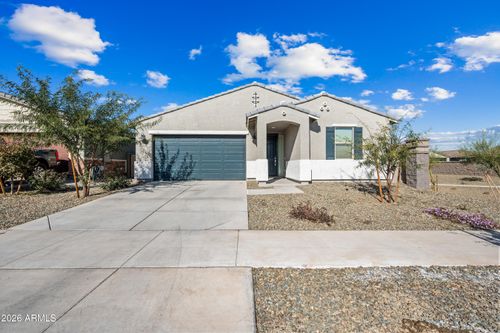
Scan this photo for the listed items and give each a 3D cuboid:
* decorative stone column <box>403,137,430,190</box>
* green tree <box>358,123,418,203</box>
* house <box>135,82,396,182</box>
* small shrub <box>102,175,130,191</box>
[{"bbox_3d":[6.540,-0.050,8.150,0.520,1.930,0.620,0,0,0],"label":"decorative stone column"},{"bbox_3d":[4.200,-0.120,6.300,1.750,2.400,1.650,0,0,0],"label":"green tree"},{"bbox_3d":[0.150,-1.790,15.200,12.900,5.030,13.200,0,0,0],"label":"house"},{"bbox_3d":[-5.580,0.630,8.700,1.000,0.600,0.900,0,0,0],"label":"small shrub"}]

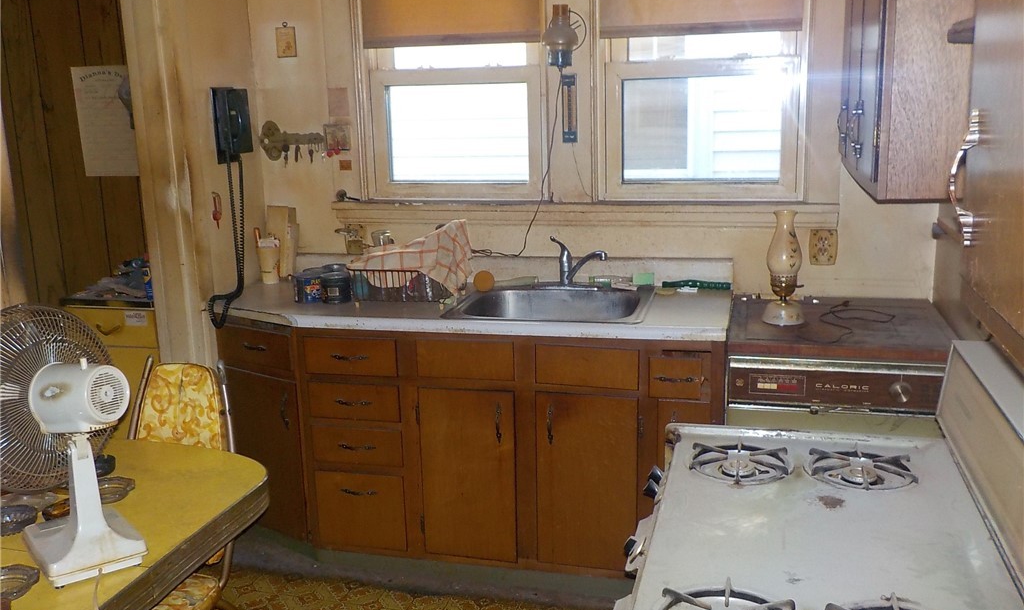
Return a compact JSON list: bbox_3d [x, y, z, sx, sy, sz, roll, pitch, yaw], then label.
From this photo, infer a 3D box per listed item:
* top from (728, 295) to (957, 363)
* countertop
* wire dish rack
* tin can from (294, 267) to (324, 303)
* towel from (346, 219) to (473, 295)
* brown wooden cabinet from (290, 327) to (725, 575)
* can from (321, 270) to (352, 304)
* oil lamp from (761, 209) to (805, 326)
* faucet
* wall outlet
[{"bbox_3d":[0.995,0.069,2.725,0.620,0.037,0.640,2,13,16],"label":"top"},{"bbox_3d":[-0.158,0.004,3.091,1.780,0.040,0.590,2,13,16],"label":"countertop"},{"bbox_3d":[-0.352,-0.080,3.112,0.350,0.123,0.300,2,13,16],"label":"wire dish rack"},{"bbox_3d":[-0.731,-0.071,3.191,0.106,0.100,0.106,2,13,16],"label":"tin can"},{"bbox_3d":[-0.348,-0.171,3.079,0.390,0.240,0.260,2,13,16],"label":"towel"},{"bbox_3d":[0.033,0.425,3.129,1.410,0.810,0.560,2,13,16],"label":"brown wooden cabinet"},{"bbox_3d":[-0.623,-0.065,3.151,0.106,0.100,0.106,2,13,16],"label":"can"},{"bbox_3d":[0.838,-0.121,2.748,0.130,0.338,0.130,2,13,16],"label":"oil lamp"},{"bbox_3d":[0.236,-0.149,3.144,0.060,0.185,0.240,-13,17,-41],"label":"faucet"},{"bbox_3d":[1.055,-0.193,3.005,0.098,0.118,0.012,2,13,16],"label":"wall outlet"}]

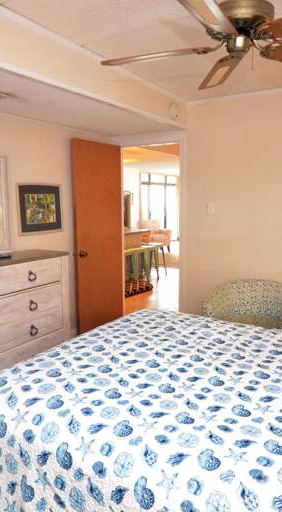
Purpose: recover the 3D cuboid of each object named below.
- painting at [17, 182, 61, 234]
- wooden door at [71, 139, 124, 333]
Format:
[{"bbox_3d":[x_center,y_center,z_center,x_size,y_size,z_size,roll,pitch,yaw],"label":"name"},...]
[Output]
[{"bbox_3d":[-0.843,-0.400,3.467,0.028,0.421,0.485,4,9,31],"label":"painting"},{"bbox_3d":[-0.397,-0.133,4.052,0.045,1.948,0.675,5,9,38],"label":"wooden door"}]

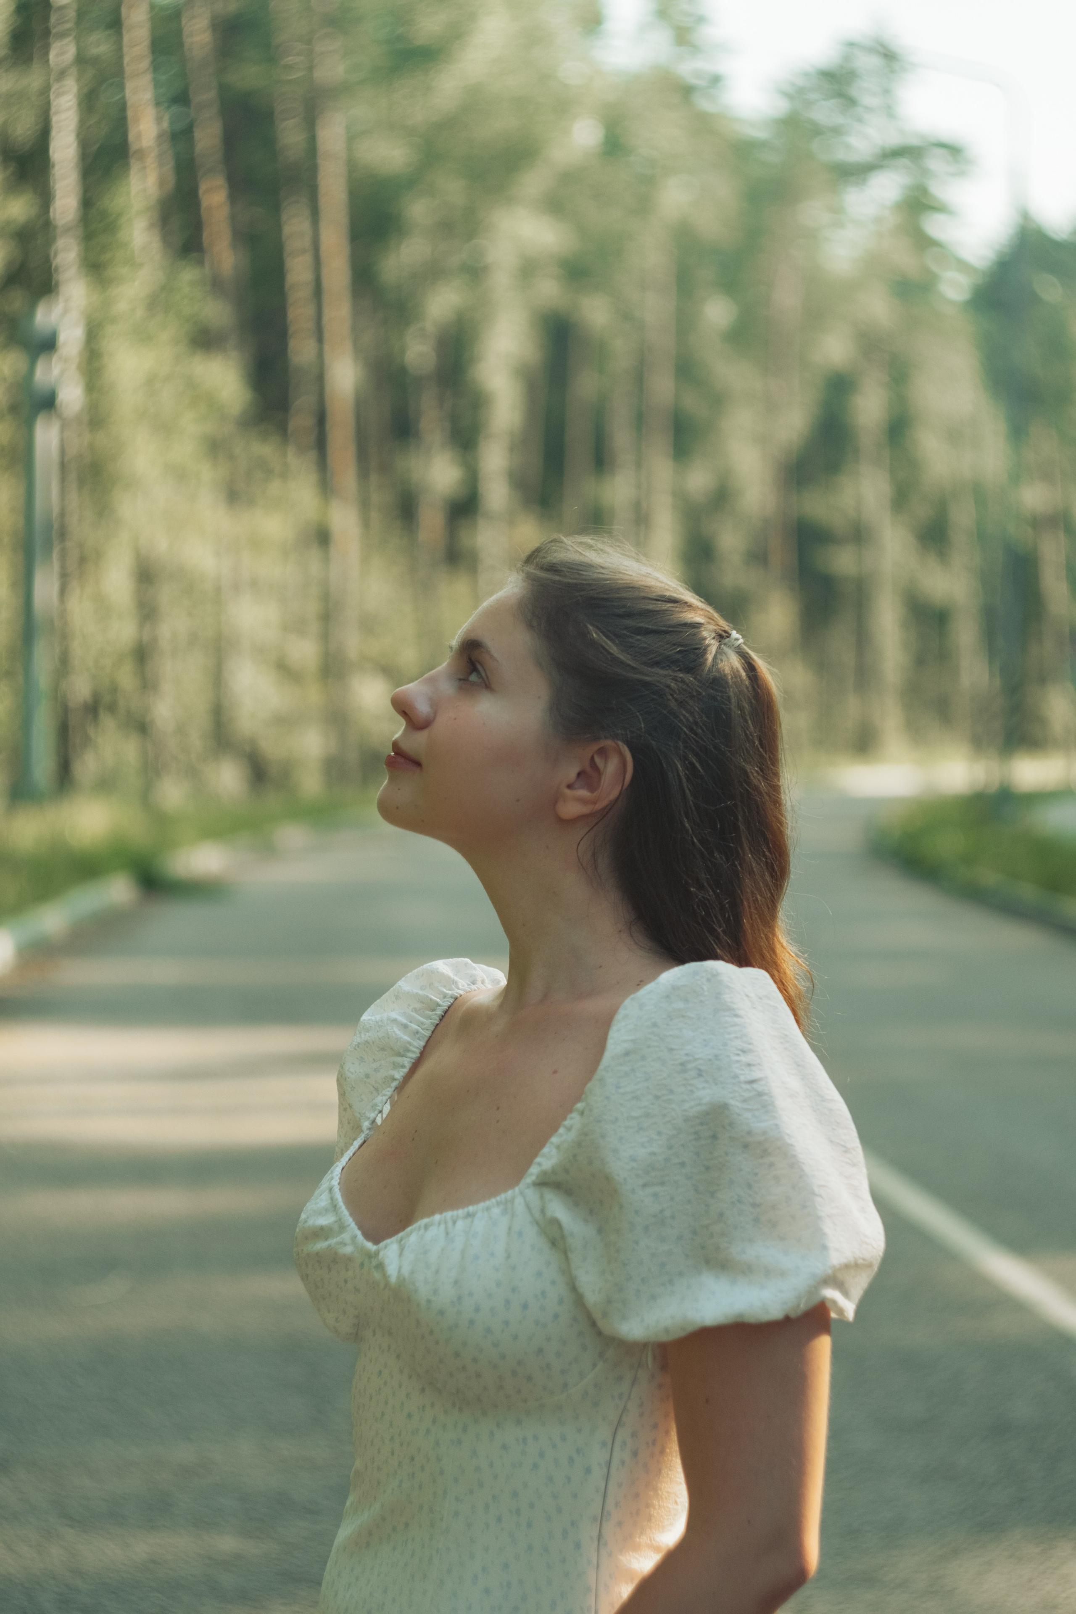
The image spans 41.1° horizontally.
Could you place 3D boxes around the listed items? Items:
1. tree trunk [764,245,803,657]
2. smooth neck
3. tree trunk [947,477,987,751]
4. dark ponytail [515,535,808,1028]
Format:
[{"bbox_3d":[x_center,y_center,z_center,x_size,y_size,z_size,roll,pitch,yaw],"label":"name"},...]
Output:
[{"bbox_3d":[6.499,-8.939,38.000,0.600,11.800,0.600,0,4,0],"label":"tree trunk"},{"bbox_3d":[0.019,0.075,0.950,0.130,0.125,0.115,-1,4,-18],"label":"smooth neck"},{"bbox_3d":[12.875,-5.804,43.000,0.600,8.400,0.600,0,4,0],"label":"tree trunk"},{"bbox_3d":[0.082,-0.017,0.950,0.190,0.320,0.170,-1,4,-10],"label":"dark ponytail"}]

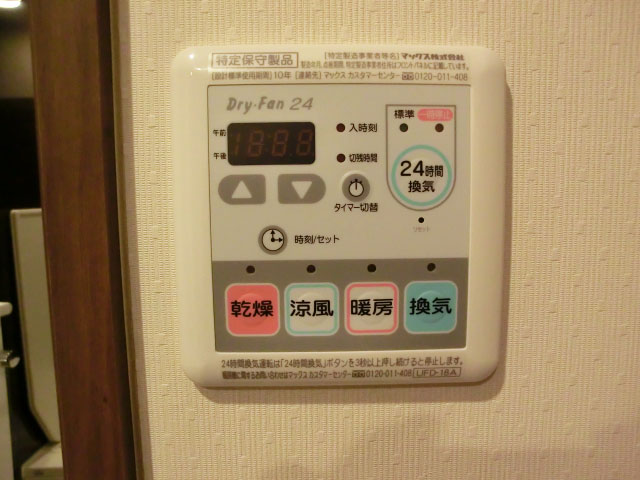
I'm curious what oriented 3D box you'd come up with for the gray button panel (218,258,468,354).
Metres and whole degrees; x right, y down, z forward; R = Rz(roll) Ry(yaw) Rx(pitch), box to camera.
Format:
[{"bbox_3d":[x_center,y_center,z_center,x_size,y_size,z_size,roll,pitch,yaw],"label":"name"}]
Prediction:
[{"bbox_3d":[0.008,0.023,0.160,0.091,0.033,0.008,-1,5,-1],"label":"gray button panel"}]

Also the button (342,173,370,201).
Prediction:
[{"bbox_3d":[0.013,-0.018,0.157,0.010,0.010,0.005,-1,5,-1],"label":"button"}]

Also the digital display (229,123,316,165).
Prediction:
[{"bbox_3d":[-0.017,-0.033,0.155,0.030,0.014,0.006,-1,5,-1],"label":"digital display"}]

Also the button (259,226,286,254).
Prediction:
[{"bbox_3d":[-0.017,0.000,0.158,0.010,0.010,0.005,-1,5,-1],"label":"button"}]

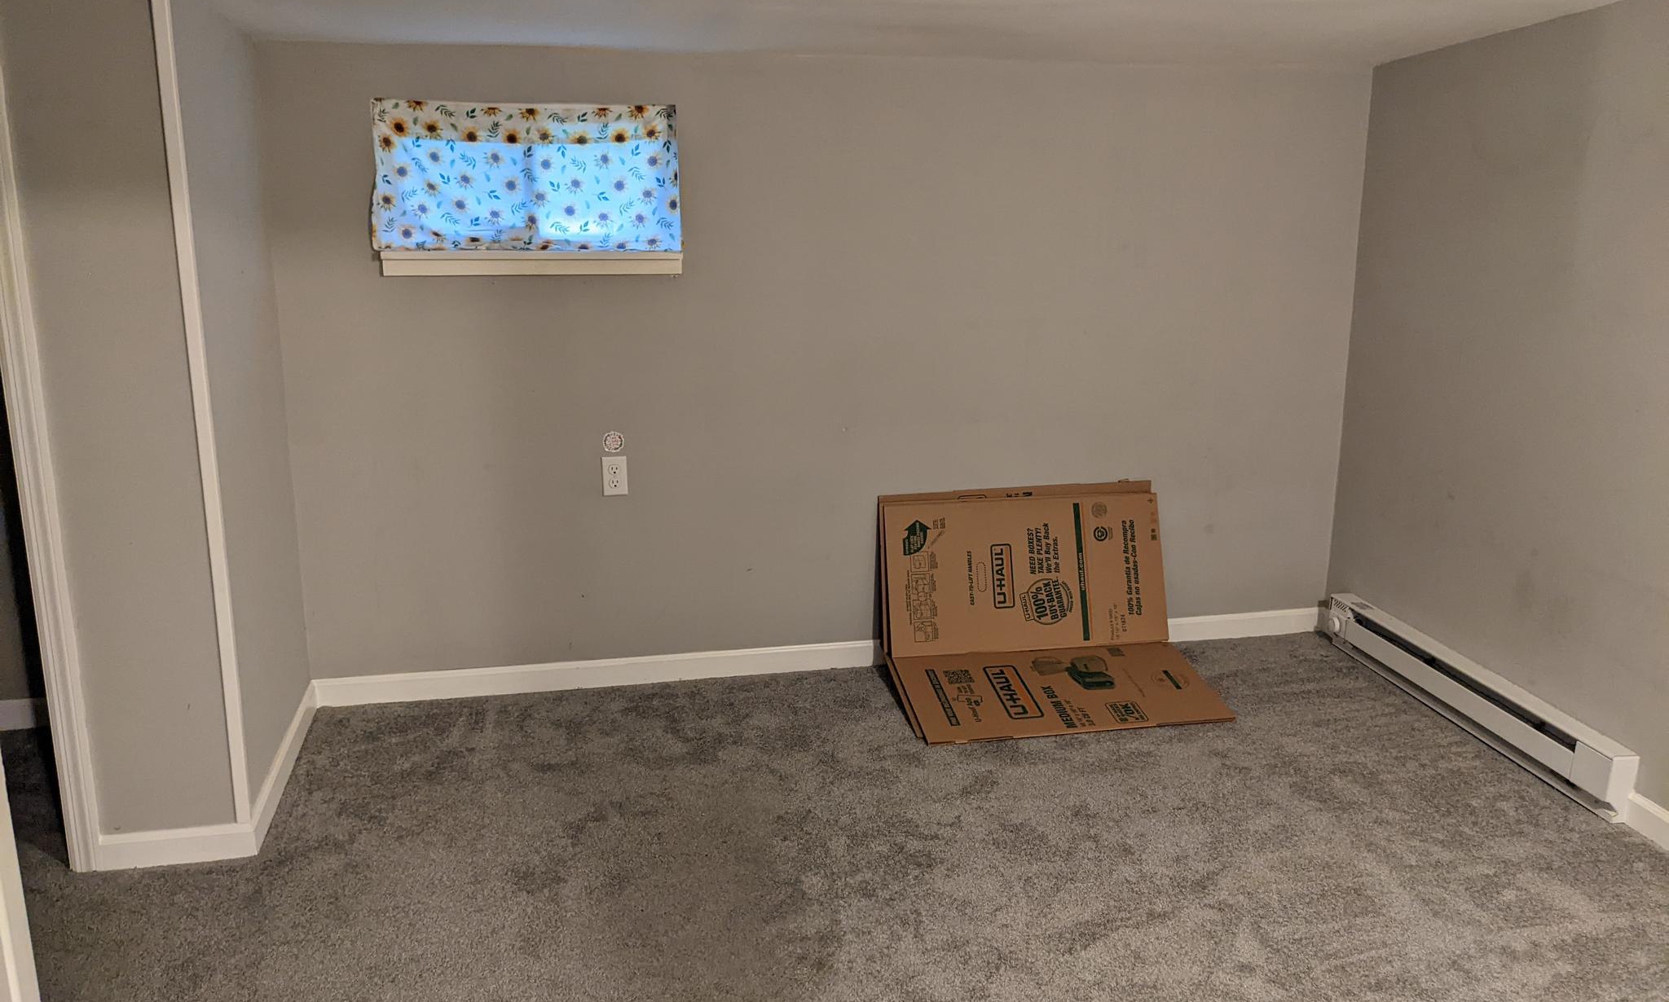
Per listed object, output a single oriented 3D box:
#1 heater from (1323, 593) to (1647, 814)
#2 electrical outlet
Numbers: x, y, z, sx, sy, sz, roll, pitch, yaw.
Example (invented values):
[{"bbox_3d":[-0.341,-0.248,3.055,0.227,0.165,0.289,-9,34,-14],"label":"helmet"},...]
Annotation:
[{"bbox_3d":[1.730,0.524,3.611,0.065,0.162,1.292,-1,13,-7],"label":"heater"},{"bbox_3d":[-0.633,-0.073,3.764,0.070,0.114,0.008,-3,13,-13],"label":"electrical outlet"}]

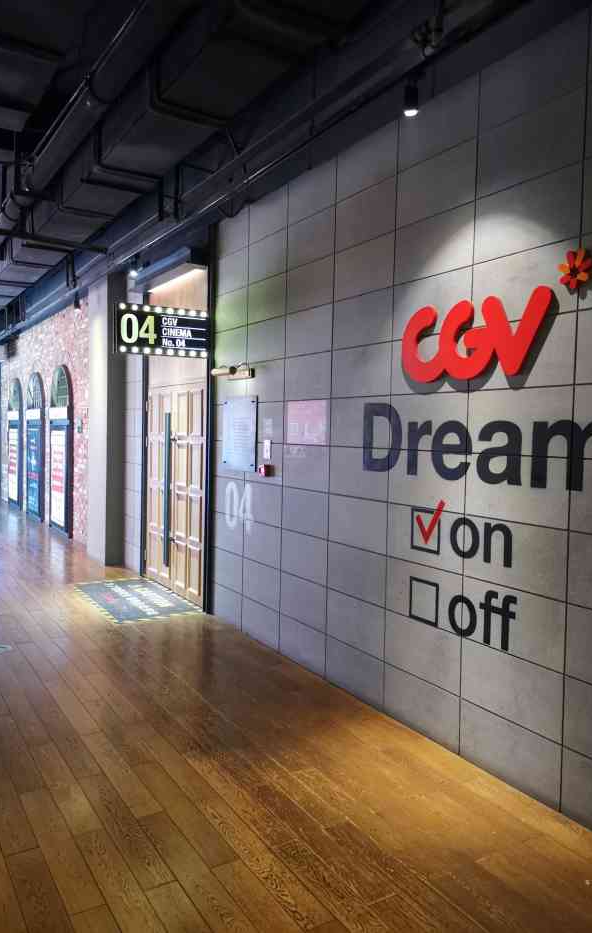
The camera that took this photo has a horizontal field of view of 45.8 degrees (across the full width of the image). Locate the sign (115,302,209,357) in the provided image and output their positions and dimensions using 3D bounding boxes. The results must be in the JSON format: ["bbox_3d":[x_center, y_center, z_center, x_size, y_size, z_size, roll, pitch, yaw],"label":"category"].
[{"bbox_3d":[-1.086,-1.094,5.749,0.800,0.390,0.100,-1,3,-31],"label":"sign"}]

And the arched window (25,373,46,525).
[{"bbox_3d":[-4.534,-0.359,12.179,0.100,2.500,1.360,-1,3,-31],"label":"arched window"}]

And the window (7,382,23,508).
[{"bbox_3d":[-5.571,-0.464,13.886,0.100,2.500,1.360,-1,3,-31],"label":"window"}]

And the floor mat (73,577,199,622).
[{"bbox_3d":[-1.499,1.227,6.543,0.750,0.010,1.530,-1,3,-31],"label":"floor mat"}]

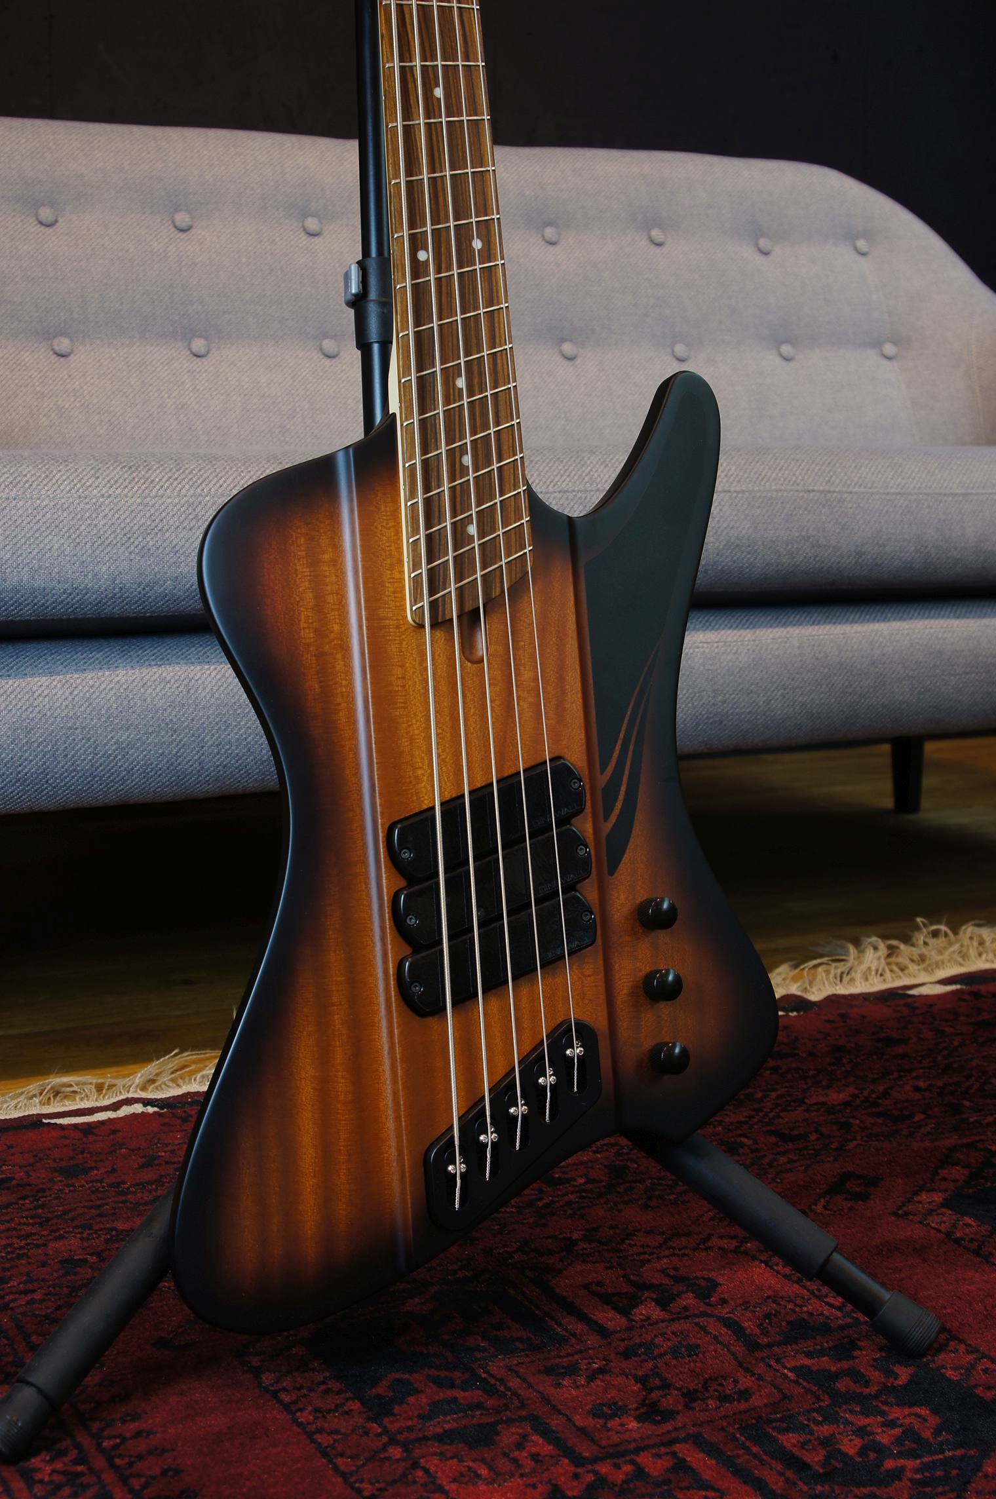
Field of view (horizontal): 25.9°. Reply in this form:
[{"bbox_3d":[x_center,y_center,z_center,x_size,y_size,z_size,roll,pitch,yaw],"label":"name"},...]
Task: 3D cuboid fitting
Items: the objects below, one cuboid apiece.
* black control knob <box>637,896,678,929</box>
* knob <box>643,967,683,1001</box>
[{"bbox_3d":[0.089,0.090,1.191,0.018,0.018,0.017,-3,-4,-20],"label":"black control knob"},{"bbox_3d":[0.092,0.130,1.188,0.018,0.018,0.017,-3,-4,-20],"label":"knob"}]

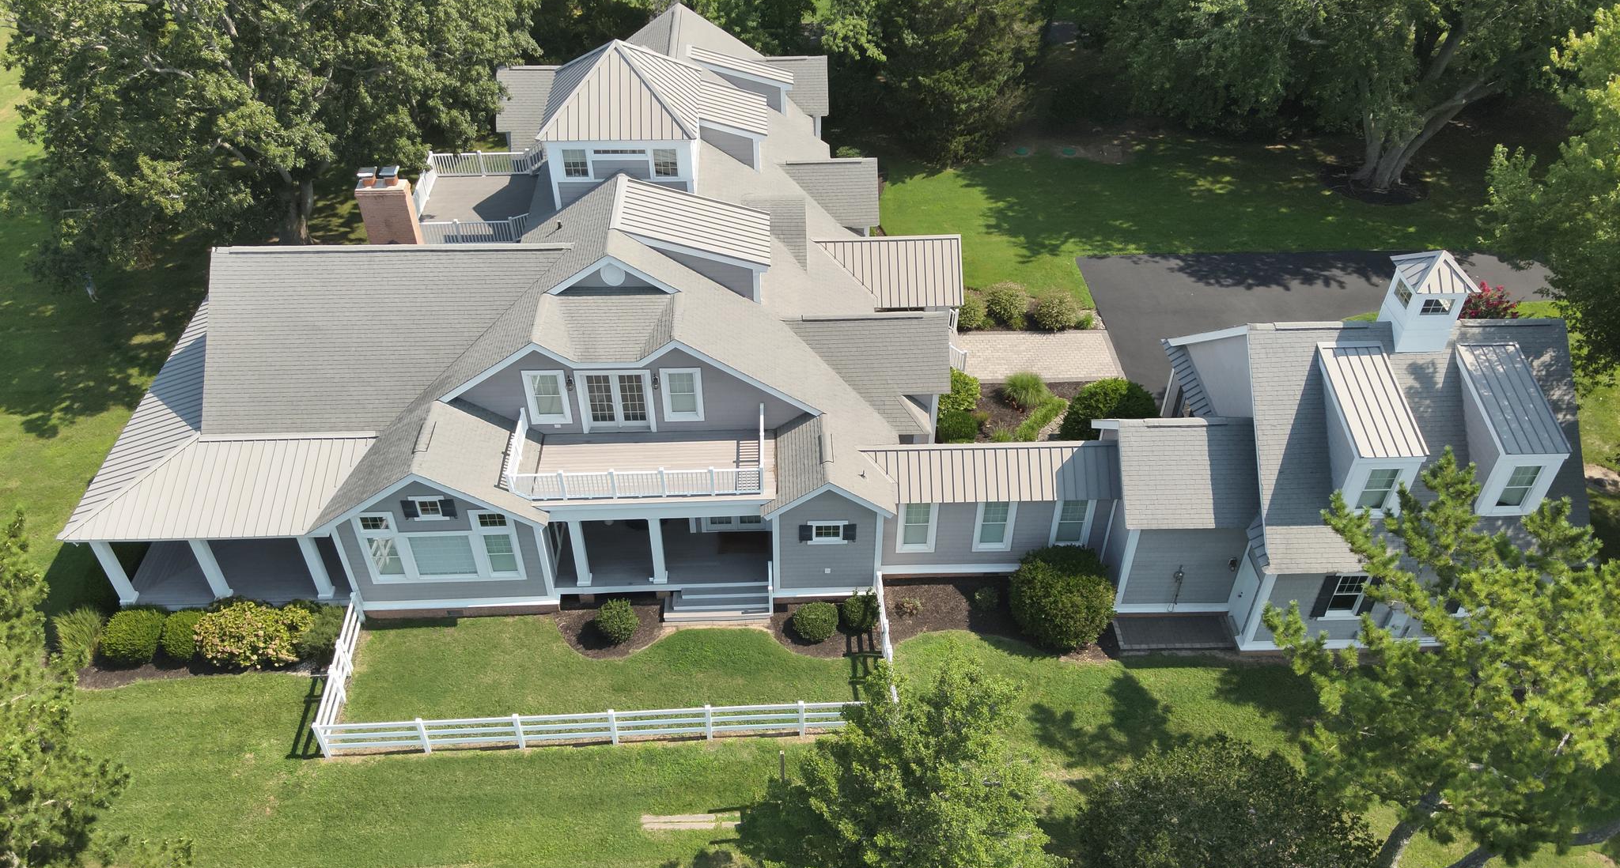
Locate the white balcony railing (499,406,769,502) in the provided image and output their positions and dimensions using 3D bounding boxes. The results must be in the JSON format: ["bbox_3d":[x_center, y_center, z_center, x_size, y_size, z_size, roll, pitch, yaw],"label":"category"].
[{"bbox_3d":[-4.760,0.479,31.603,6.970,1.050,2.950,-1,39,-2],"label":"white balcony railing"}]

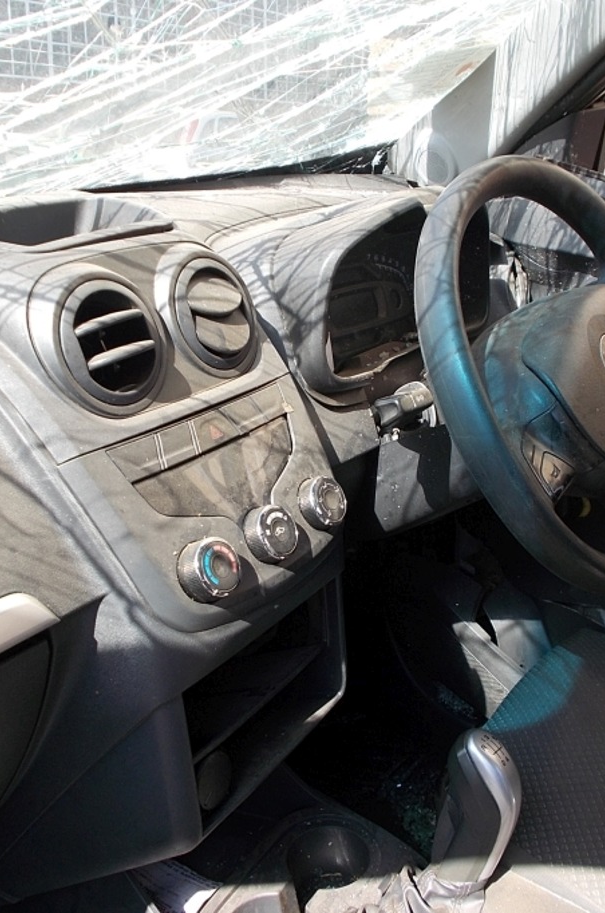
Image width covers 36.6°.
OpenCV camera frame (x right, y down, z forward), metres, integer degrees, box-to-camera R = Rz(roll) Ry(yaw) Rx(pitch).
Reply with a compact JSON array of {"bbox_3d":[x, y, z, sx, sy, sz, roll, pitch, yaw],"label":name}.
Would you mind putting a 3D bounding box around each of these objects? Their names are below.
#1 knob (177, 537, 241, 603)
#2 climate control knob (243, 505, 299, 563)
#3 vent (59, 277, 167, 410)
[{"bbox_3d":[-0.054,0.067,0.546,0.014,0.039,0.039,-22,3,40],"label":"knob"},{"bbox_3d":[-0.019,0.050,0.594,0.014,0.039,0.039,-22,3,40],"label":"climate control knob"},{"bbox_3d":[-0.121,-0.069,0.560,0.028,0.079,0.079,-10,11,38],"label":"vent"}]

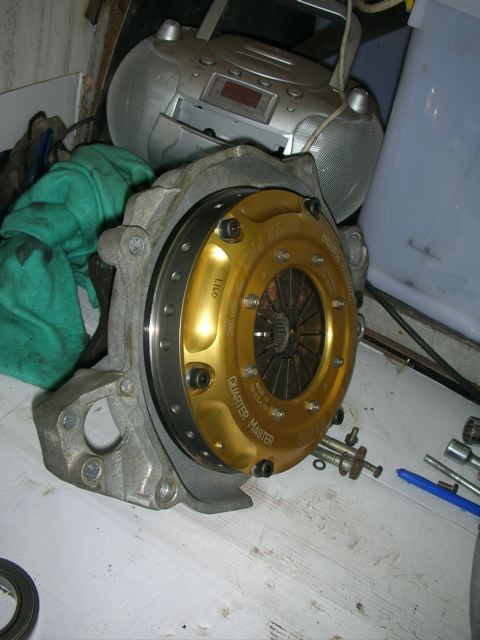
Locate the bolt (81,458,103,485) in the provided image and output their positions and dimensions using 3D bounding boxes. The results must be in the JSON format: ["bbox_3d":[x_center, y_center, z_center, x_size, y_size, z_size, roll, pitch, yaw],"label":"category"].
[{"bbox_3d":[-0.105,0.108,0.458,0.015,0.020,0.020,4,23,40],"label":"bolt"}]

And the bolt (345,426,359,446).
[{"bbox_3d":[0.108,0.109,0.613,0.012,0.019,0.012,26,37,12],"label":"bolt"}]

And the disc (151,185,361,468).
[{"bbox_3d":[0.025,0.009,0.494,0.052,0.218,0.218,4,23,40],"label":"disc"}]

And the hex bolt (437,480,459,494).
[{"bbox_3d":[0.191,0.153,0.596,0.018,0.011,0.011,21,36,6],"label":"hex bolt"}]

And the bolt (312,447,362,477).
[{"bbox_3d":[0.080,0.124,0.584,0.057,0.019,0.019,21,36,7],"label":"bolt"}]

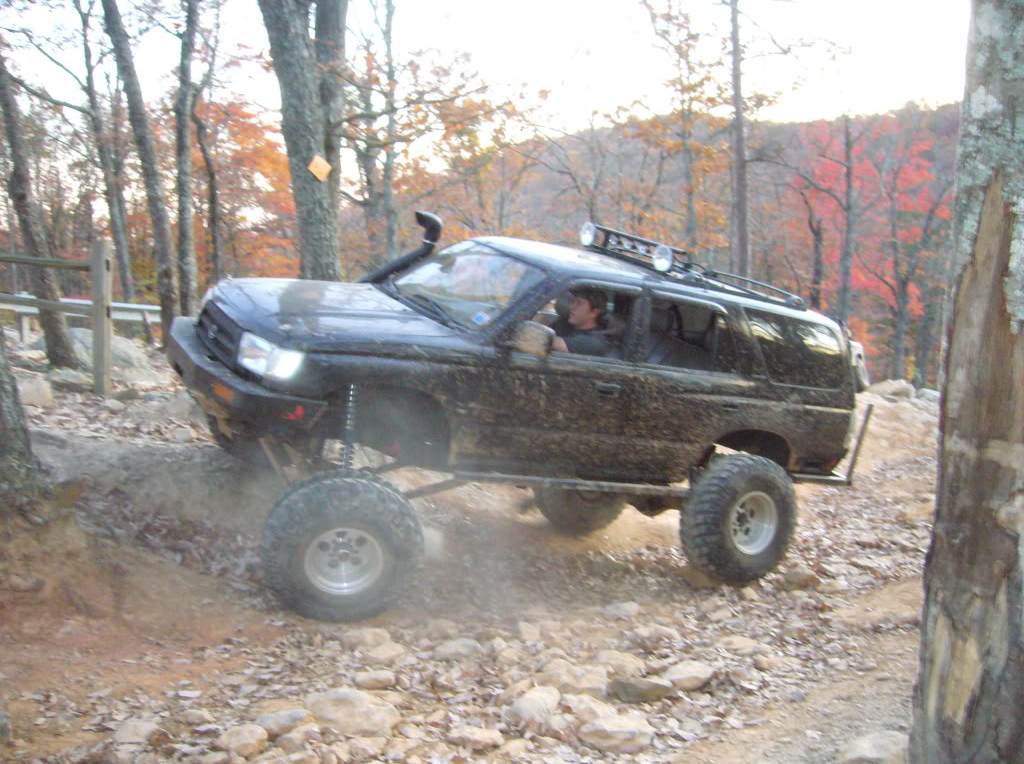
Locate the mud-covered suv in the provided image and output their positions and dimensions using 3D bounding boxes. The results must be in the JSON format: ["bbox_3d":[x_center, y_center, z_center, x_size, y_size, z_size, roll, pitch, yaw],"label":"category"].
[{"bbox_3d":[0.205,0.123,7.016,4.700,2.340,1.900,6,12,-31],"label":"mud-covered suv"}]

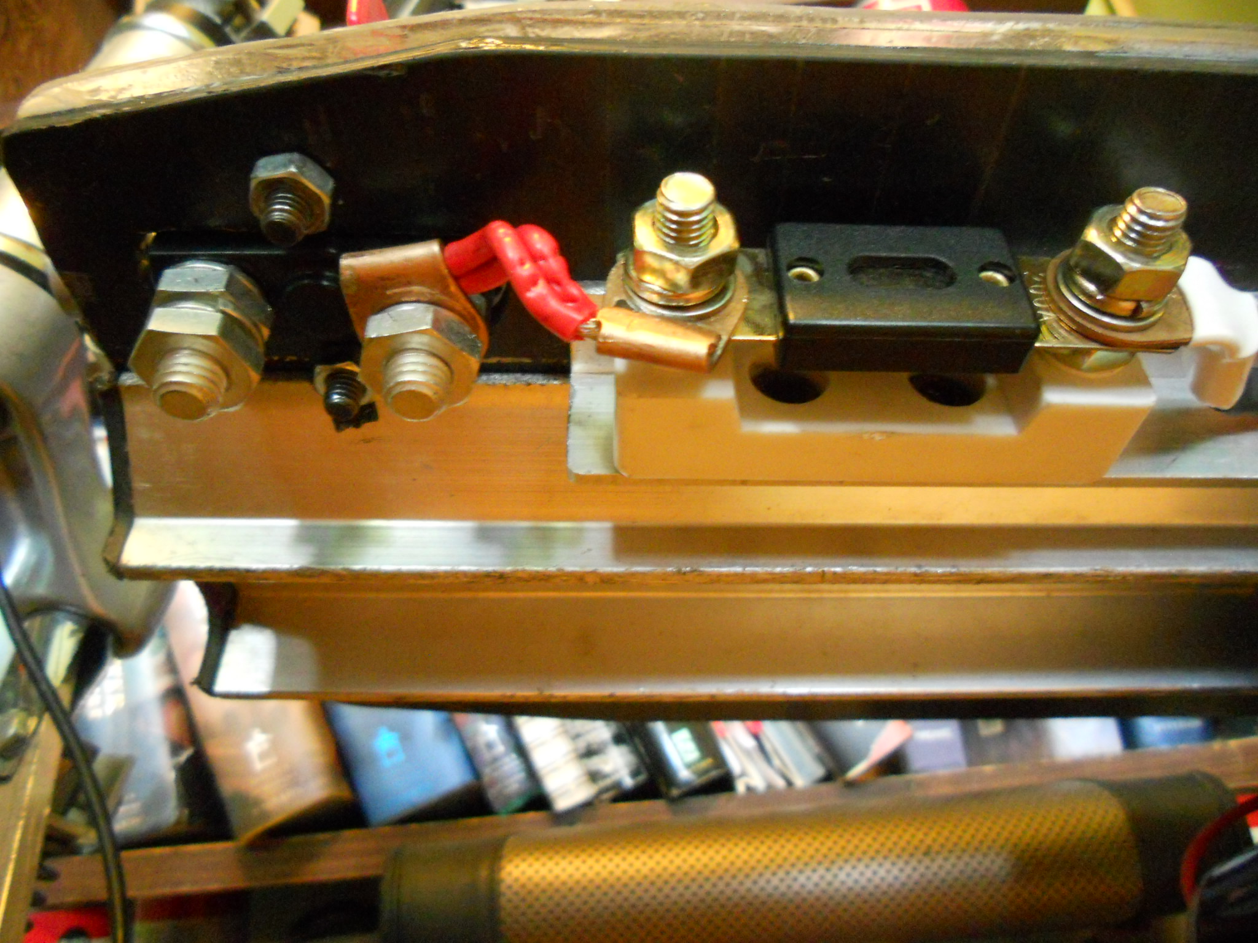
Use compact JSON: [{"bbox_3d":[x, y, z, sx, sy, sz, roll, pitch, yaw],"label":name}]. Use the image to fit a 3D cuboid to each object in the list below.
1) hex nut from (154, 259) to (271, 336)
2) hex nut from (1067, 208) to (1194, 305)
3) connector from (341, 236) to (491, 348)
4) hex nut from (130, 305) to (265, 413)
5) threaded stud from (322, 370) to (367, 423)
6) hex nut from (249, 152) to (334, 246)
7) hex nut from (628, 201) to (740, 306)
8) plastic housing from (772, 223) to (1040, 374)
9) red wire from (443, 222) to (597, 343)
[{"bbox_3d":[-0.067,-0.025,0.157,0.019,0.008,0.017,3,-35,-3],"label":"hex nut"},{"bbox_3d":[0.069,-0.030,0.134,0.015,0.013,0.006,3,-39,1],"label":"hex nut"},{"bbox_3d":[-0.033,-0.027,0.153,0.020,0.007,0.026,-5,-36,8],"label":"connector"},{"bbox_3d":[-0.066,-0.019,0.152,0.019,0.008,0.017,5,-36,-7],"label":"hex nut"},{"bbox_3d":[-0.049,-0.014,0.168,0.006,0.009,0.006,1,-35,-1],"label":"threaded stud"},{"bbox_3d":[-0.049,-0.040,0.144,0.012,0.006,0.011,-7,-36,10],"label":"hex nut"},{"bbox_3d":[0.008,-0.031,0.133,0.013,0.015,0.007,-2,-39,-3],"label":"hex nut"},{"bbox_3d":[0.038,-0.025,0.140,0.034,0.022,0.009,1,-39,-1],"label":"plastic housing"},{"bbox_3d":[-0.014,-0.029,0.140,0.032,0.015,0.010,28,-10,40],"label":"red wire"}]

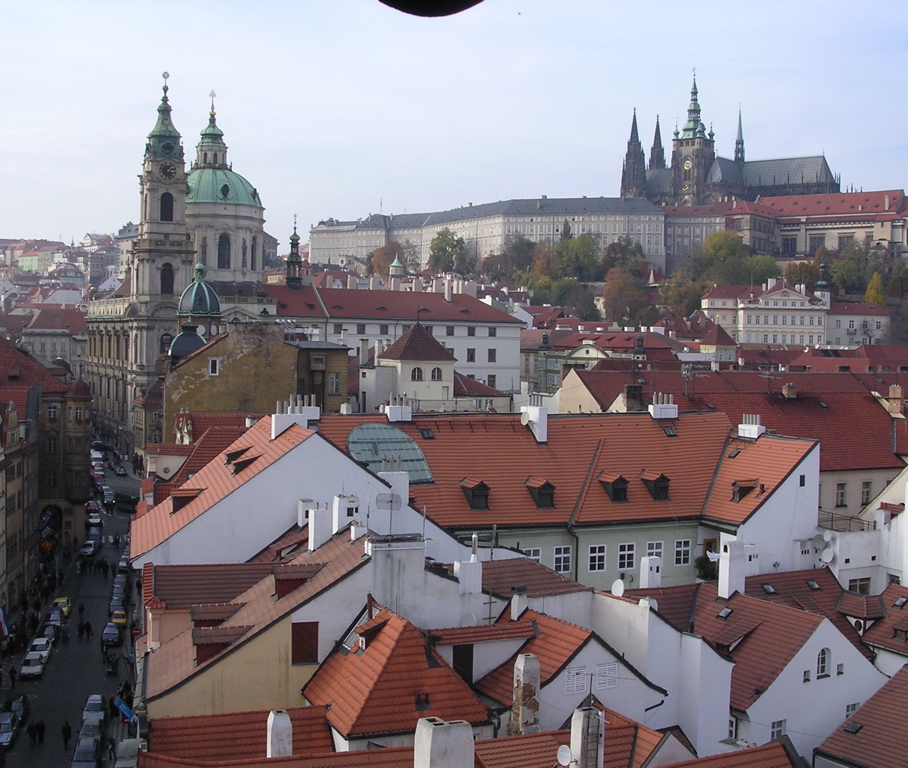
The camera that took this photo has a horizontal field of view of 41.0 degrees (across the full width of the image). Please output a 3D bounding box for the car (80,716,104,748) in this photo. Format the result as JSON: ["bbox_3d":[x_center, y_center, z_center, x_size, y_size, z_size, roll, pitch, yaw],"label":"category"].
[{"bbox_3d":[-26.629,25.730,88.937,1.670,1.430,4.150,1,2,-13],"label":"car"}]

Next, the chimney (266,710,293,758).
[{"bbox_3d":[-7.035,14.303,48.782,0.850,2.300,0.950,1,2,-18],"label":"chimney"}]

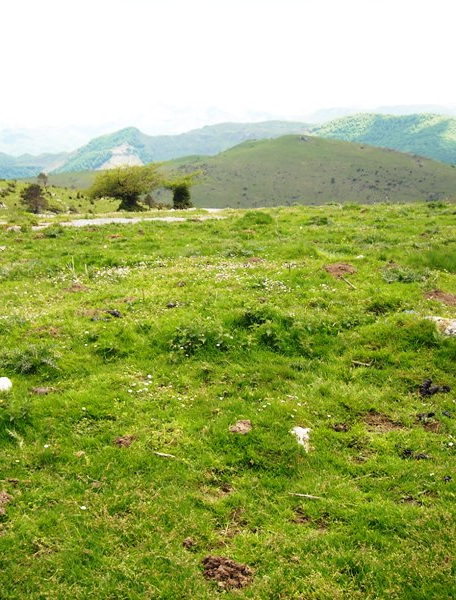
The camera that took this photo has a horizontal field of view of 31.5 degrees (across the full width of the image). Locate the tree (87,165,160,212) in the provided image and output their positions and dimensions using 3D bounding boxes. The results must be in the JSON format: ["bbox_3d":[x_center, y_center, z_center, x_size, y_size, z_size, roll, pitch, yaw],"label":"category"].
[{"bbox_3d":[-6.650,-7.230,52.000,4.650,3.000,4.200,0,10,0],"label":"tree"}]

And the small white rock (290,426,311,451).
[{"bbox_3d":[0.432,0.832,4.820,0.120,0.110,0.130,0,10,0],"label":"small white rock"}]

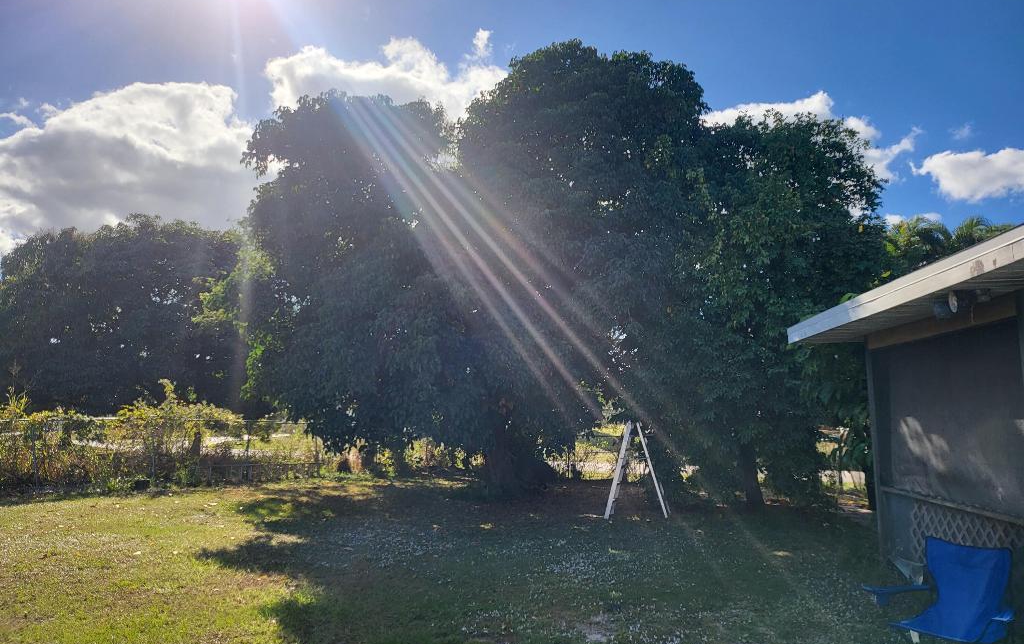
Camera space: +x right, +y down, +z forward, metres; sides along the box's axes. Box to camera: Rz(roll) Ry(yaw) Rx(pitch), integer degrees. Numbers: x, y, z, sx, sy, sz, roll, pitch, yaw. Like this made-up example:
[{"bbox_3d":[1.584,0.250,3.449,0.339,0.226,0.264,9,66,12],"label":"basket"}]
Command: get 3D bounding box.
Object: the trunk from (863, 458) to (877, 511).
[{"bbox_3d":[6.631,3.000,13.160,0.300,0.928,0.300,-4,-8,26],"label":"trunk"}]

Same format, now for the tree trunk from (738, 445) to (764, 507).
[{"bbox_3d":[4.632,2.969,13.809,0.460,1.158,0.420,-2,-8,18],"label":"tree trunk"}]

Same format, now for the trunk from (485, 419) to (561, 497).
[{"bbox_3d":[0.211,2.996,15.909,1.500,1.653,1.200,0,-8,1],"label":"trunk"}]

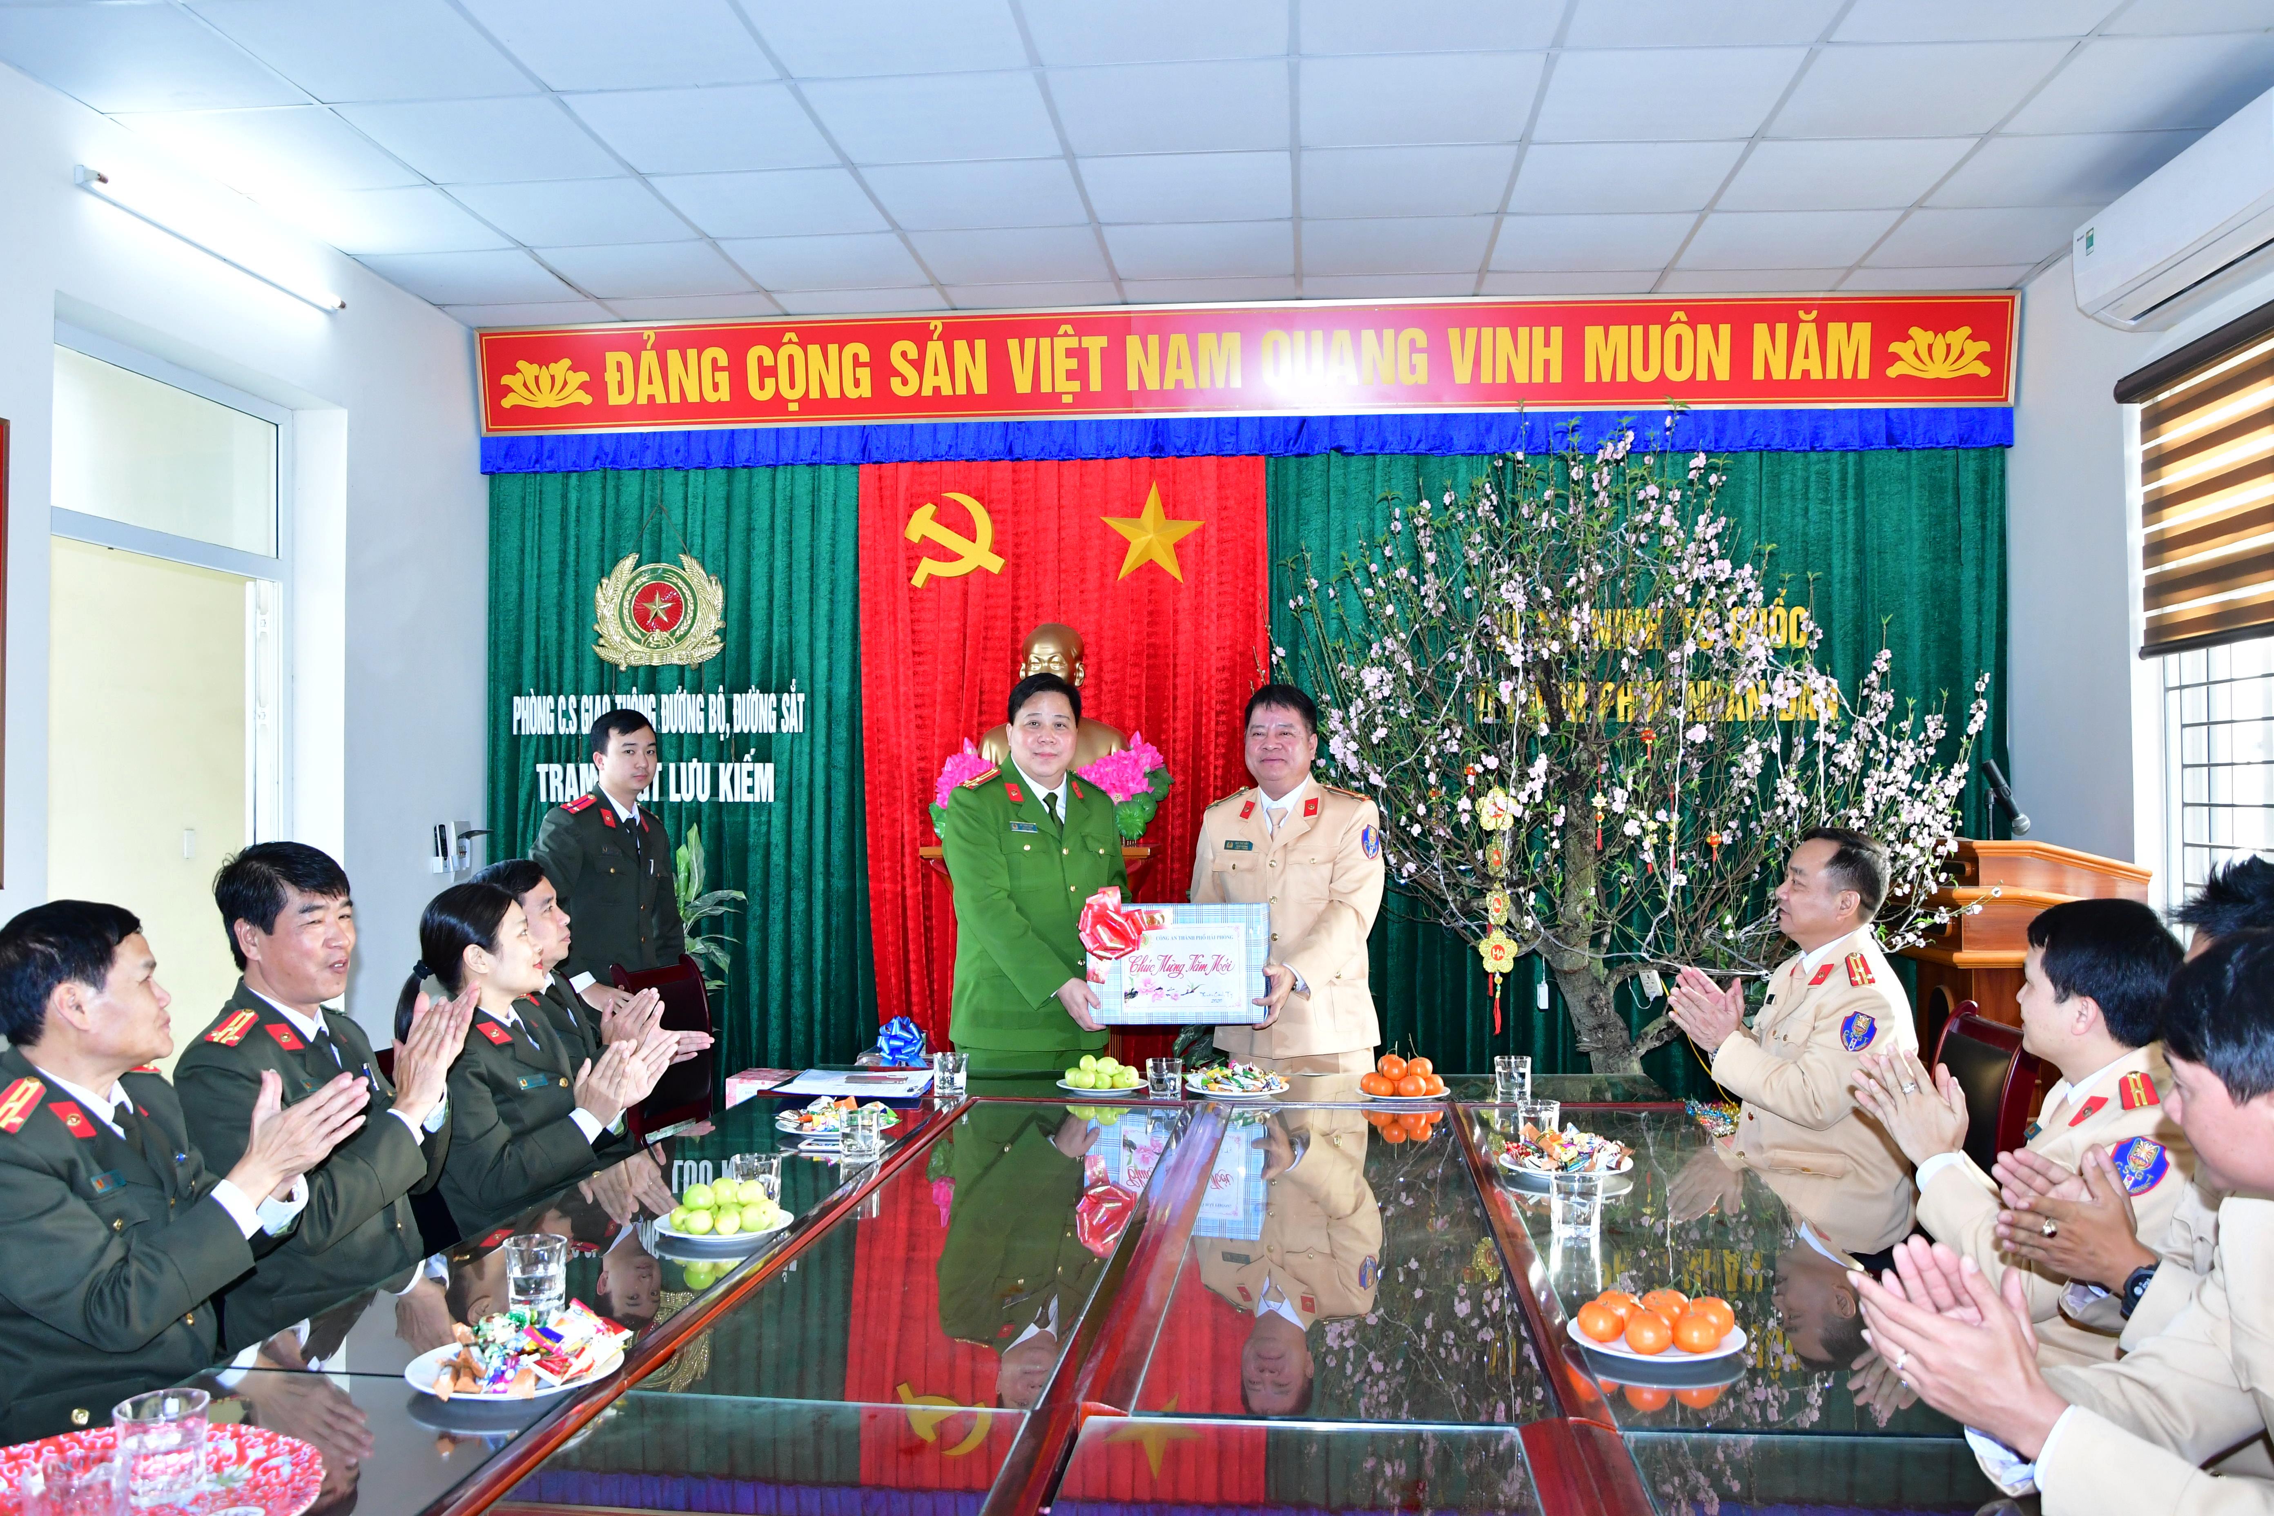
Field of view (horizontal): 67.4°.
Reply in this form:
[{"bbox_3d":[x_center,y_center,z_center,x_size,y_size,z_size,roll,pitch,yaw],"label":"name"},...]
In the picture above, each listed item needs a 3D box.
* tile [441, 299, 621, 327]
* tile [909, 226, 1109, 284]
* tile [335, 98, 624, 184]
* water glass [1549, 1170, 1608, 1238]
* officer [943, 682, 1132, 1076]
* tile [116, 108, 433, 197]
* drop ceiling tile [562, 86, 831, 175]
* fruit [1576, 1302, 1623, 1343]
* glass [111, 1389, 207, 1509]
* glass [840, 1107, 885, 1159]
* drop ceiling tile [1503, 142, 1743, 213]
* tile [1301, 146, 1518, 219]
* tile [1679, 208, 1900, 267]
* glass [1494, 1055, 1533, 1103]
[{"bbox_3d":[-2.123,-1.569,6.024,0.595,0.020,0.340,0,-1,6],"label":"tile"},{"bbox_3d":[-0.399,-1.623,5.497,0.595,0.018,0.570,0,-1,6],"label":"tile"},{"bbox_3d":[-1.677,-1.601,4.407,0.595,0.020,0.585,0,-1,6],"label":"tile"},{"bbox_3d":[0.638,0.650,2.477,0.076,0.085,0.076,0,-1,5],"label":"water glass"},{"bbox_3d":[-0.232,0.640,4.053,0.500,1.690,0.430,1,-1,-27],"label":"officer"},{"bbox_3d":[-2.257,-1.594,4.479,0.595,0.020,0.585,0,-1,6],"label":"tile"},{"bbox_3d":[-1.117,-1.648,4.466,0.595,0.018,0.570,0,-1,6],"label":"drop ceiling tile"},{"bbox_3d":[0.528,0.645,1.950,0.054,0.048,0.054,0,-1,5],"label":"fruit"},{"bbox_3d":[-0.851,0.604,1.490,0.073,0.081,0.073,0,-1,6],"label":"glass"},{"bbox_3d":[-0.506,0.682,3.131,0.074,0.090,0.074,0,-1,6],"label":"glass"},{"bbox_3d":[1.363,-1.635,4.790,0.595,0.018,0.570,0,-1,6],"label":"drop ceiling tile"},{"bbox_3d":[0.747,-1.616,4.767,0.600,0.020,0.580,0,-1,6],"label":"tile"},{"bbox_3d":[1.986,-1.591,5.224,0.600,0.020,0.600,0,-1,6],"label":"tile"},{"bbox_3d":[0.780,0.668,3.540,0.077,0.087,0.077,0,-1,5],"label":"glass"}]

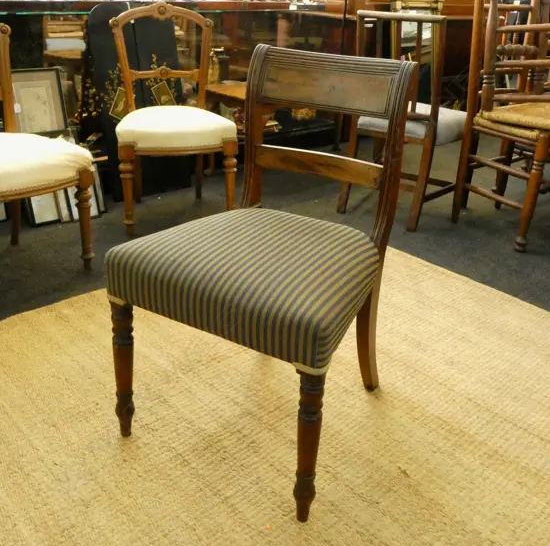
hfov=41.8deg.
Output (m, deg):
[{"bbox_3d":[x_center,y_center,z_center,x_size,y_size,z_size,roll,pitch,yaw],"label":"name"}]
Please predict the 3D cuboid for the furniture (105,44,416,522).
[{"bbox_3d":[0.009,-0.033,1.604,0.522,0.852,0.561,16,27,29],"label":"furniture"}]

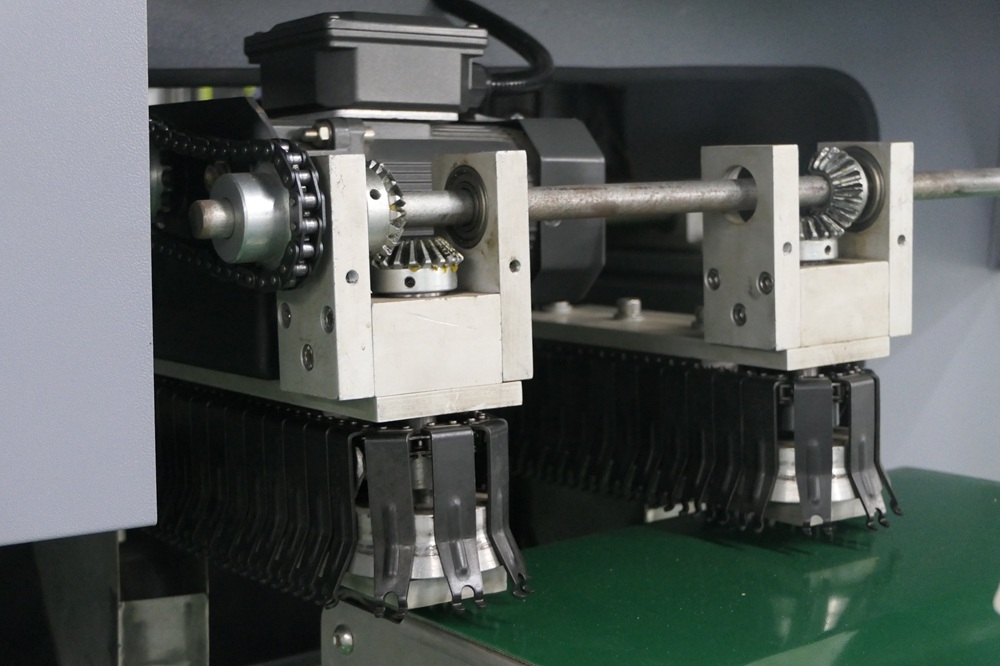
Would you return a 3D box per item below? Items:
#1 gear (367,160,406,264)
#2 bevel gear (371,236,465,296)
[{"bbox_3d":[-0.069,-0.064,0.870,0.027,0.056,0.056,-6,7,-34],"label":"gear"},{"bbox_3d":[-0.047,-0.037,0.887,0.056,0.027,0.056,-2,6,0],"label":"bevel gear"}]

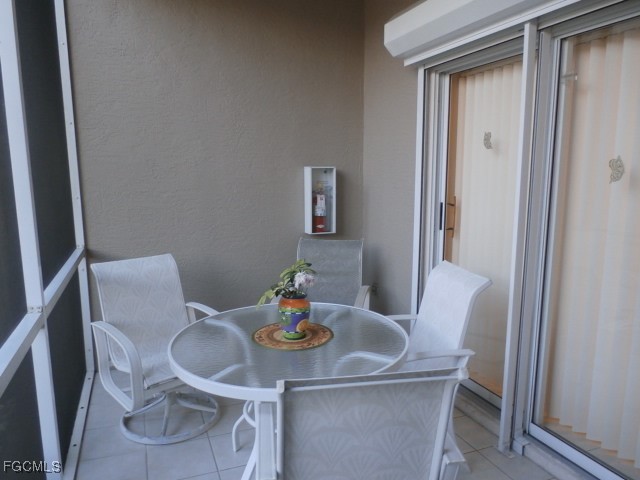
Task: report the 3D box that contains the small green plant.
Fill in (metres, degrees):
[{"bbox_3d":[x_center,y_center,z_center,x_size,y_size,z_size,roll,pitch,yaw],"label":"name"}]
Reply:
[{"bbox_3d":[-0.148,0.193,2.099,0.259,0.185,0.200,-1,8,-3],"label":"small green plant"}]

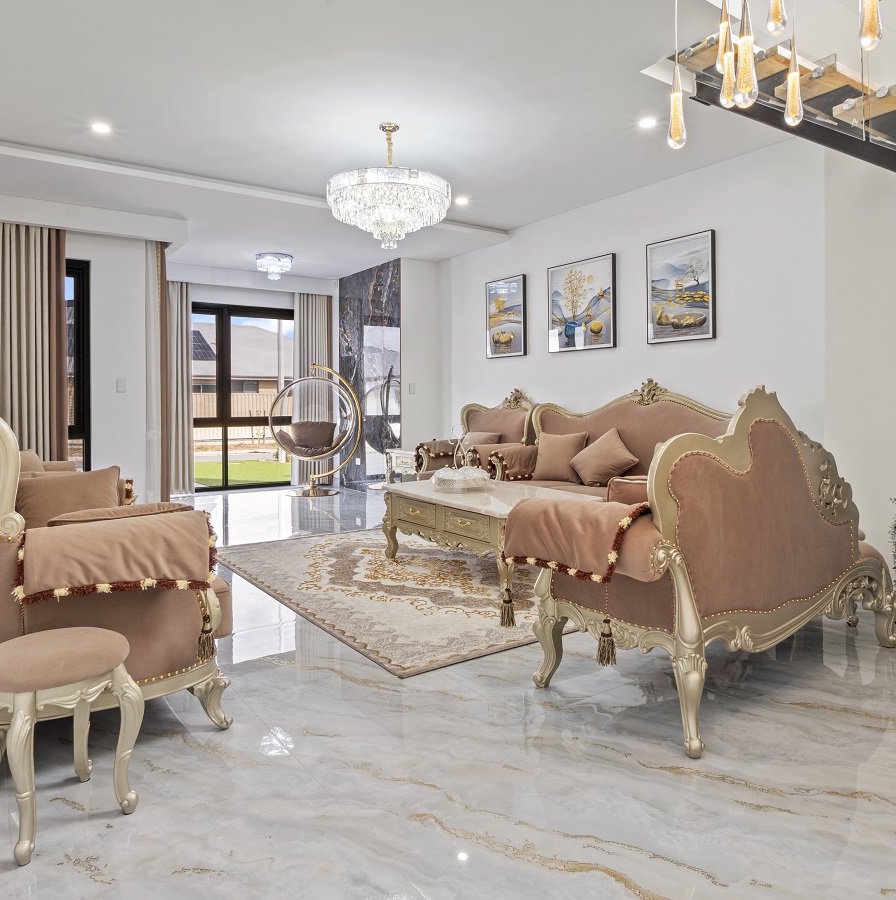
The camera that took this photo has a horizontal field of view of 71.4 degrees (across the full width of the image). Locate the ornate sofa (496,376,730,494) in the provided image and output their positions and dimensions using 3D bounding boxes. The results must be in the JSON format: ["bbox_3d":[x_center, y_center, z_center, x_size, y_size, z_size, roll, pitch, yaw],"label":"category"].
[{"bbox_3d":[1.185,0.124,4.277,0.880,1.220,2.030,-3,5,-37],"label":"ornate sofa"}]

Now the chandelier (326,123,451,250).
[{"bbox_3d":[-0.330,-1.484,3.541,0.692,0.670,0.692,0,4,0],"label":"chandelier"}]

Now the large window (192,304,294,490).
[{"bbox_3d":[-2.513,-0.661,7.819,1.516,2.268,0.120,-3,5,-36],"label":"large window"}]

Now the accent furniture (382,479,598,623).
[{"bbox_3d":[0.293,0.518,3.869,0.850,0.490,1.470,-2,5,-31],"label":"accent furniture"}]

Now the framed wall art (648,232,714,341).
[{"bbox_3d":[1.678,-1.171,4.558,0.040,0.756,0.530,-3,5,-37],"label":"framed wall art"}]

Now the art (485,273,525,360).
[{"bbox_3d":[0.530,-1.236,5.866,0.035,0.739,0.525,-3,5,-37],"label":"art"}]

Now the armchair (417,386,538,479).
[{"bbox_3d":[0.311,0.060,5.444,0.870,1.190,0.950,-3,5,-37],"label":"armchair"}]

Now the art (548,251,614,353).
[{"bbox_3d":[1.078,-1.185,5.134,0.035,0.728,0.694,-3,5,-37],"label":"art"}]

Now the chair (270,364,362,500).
[{"bbox_3d":[-1.629,-0.257,7.591,1.119,1.571,0.870,0,4,2],"label":"chair"}]

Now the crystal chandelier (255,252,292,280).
[{"bbox_3d":[-1.819,-1.884,6.478,0.374,0.250,0.374,-3,5,-36],"label":"crystal chandelier"}]

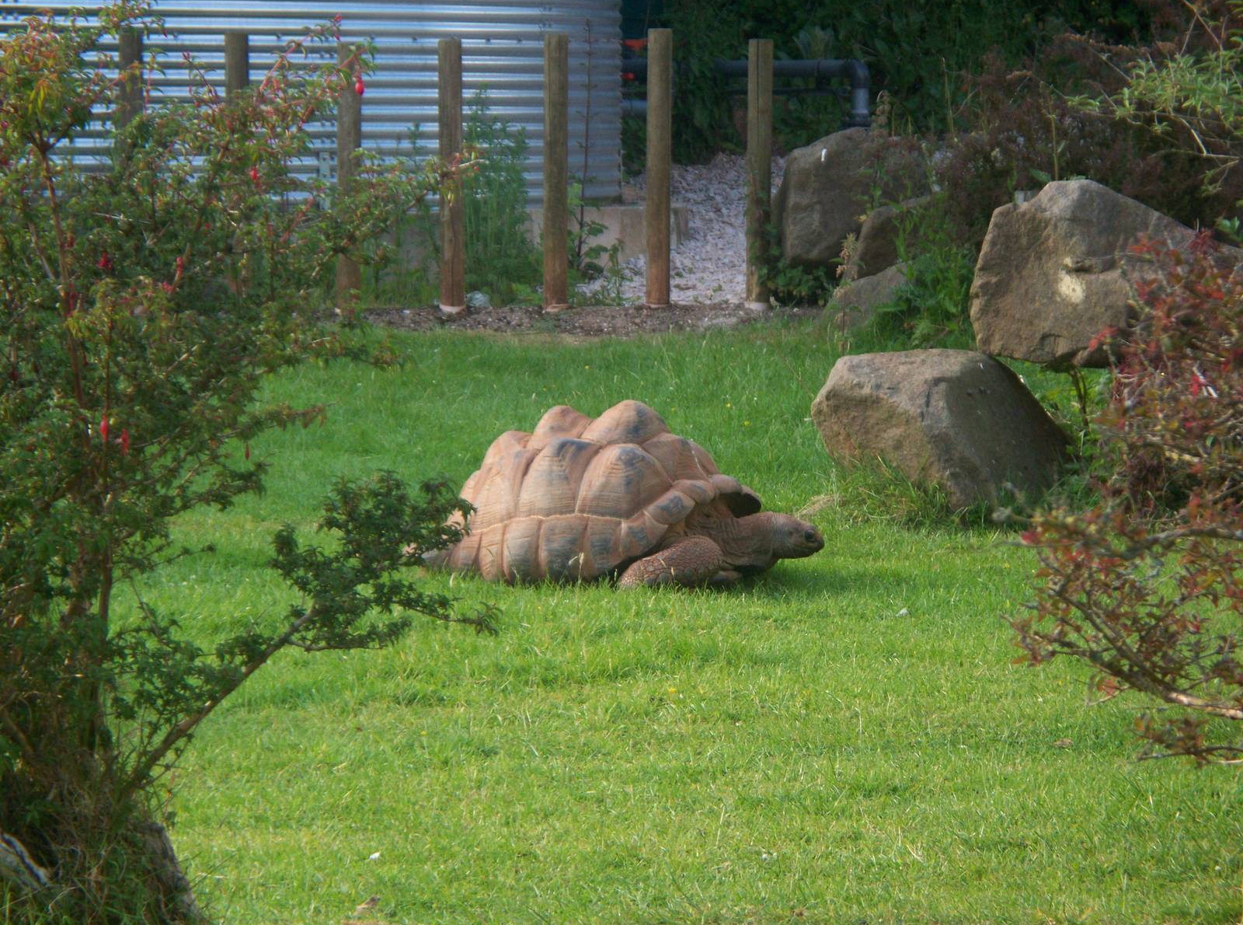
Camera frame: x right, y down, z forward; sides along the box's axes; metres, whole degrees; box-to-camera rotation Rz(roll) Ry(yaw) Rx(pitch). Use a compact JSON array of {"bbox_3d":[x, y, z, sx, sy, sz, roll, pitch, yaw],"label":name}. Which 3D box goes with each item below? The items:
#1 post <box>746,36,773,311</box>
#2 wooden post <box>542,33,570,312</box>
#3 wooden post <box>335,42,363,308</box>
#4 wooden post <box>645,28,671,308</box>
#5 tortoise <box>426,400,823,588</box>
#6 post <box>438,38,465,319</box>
[{"bbox_3d":[0.579,-1.205,26.968,0.098,1.138,0.098,1,3,0],"label":"post"},{"bbox_3d":[-0.271,-1.202,26.768,0.098,1.157,0.098,0,3,0],"label":"wooden post"},{"bbox_3d":[-1.120,-1.181,26.520,0.098,1.087,0.098,0,3,0],"label":"wooden post"},{"bbox_3d":[0.157,-1.225,26.867,0.098,1.166,0.098,0,3,0],"label":"wooden post"},{"bbox_3d":[0.027,0.085,18.658,1.220,0.530,0.760,1,4,25],"label":"tortoise"},{"bbox_3d":[-0.703,-1.181,26.618,0.098,1.139,0.098,0,3,0],"label":"post"}]

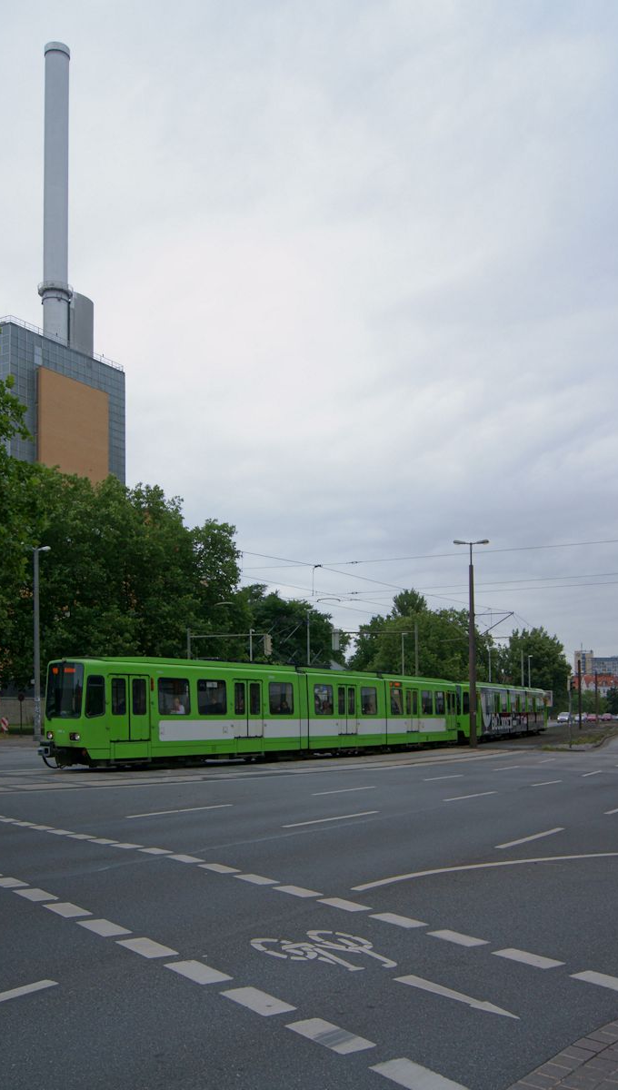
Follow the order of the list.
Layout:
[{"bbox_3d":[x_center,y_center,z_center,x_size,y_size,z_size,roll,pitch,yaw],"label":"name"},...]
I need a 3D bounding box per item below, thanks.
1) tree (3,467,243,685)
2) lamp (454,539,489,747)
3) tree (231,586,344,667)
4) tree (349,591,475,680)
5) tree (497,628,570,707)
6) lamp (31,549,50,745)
[{"bbox_3d":[-12.788,3.625,56.000,16.200,18.480,13.500,0,-10,0],"label":"tree"},{"bbox_3d":[8.390,4.934,42.300,1.950,10.750,0.450,-4,-11,22],"label":"lamp"},{"bbox_3d":[-2.079,11.877,87.000,12.300,14.860,11.000,0,-10,0],"label":"tree"},{"bbox_3d":[12.360,13.550,98.000,14.800,16.190,13.000,0,-10,0],"label":"tree"},{"bbox_3d":[30.679,17.915,112.000,10.000,13.270,9.500,0,-10,0],"label":"tree"},{"bbox_3d":[-14.003,5.064,42.500,1.000,10.230,0.400,-6,-12,31],"label":"lamp"}]

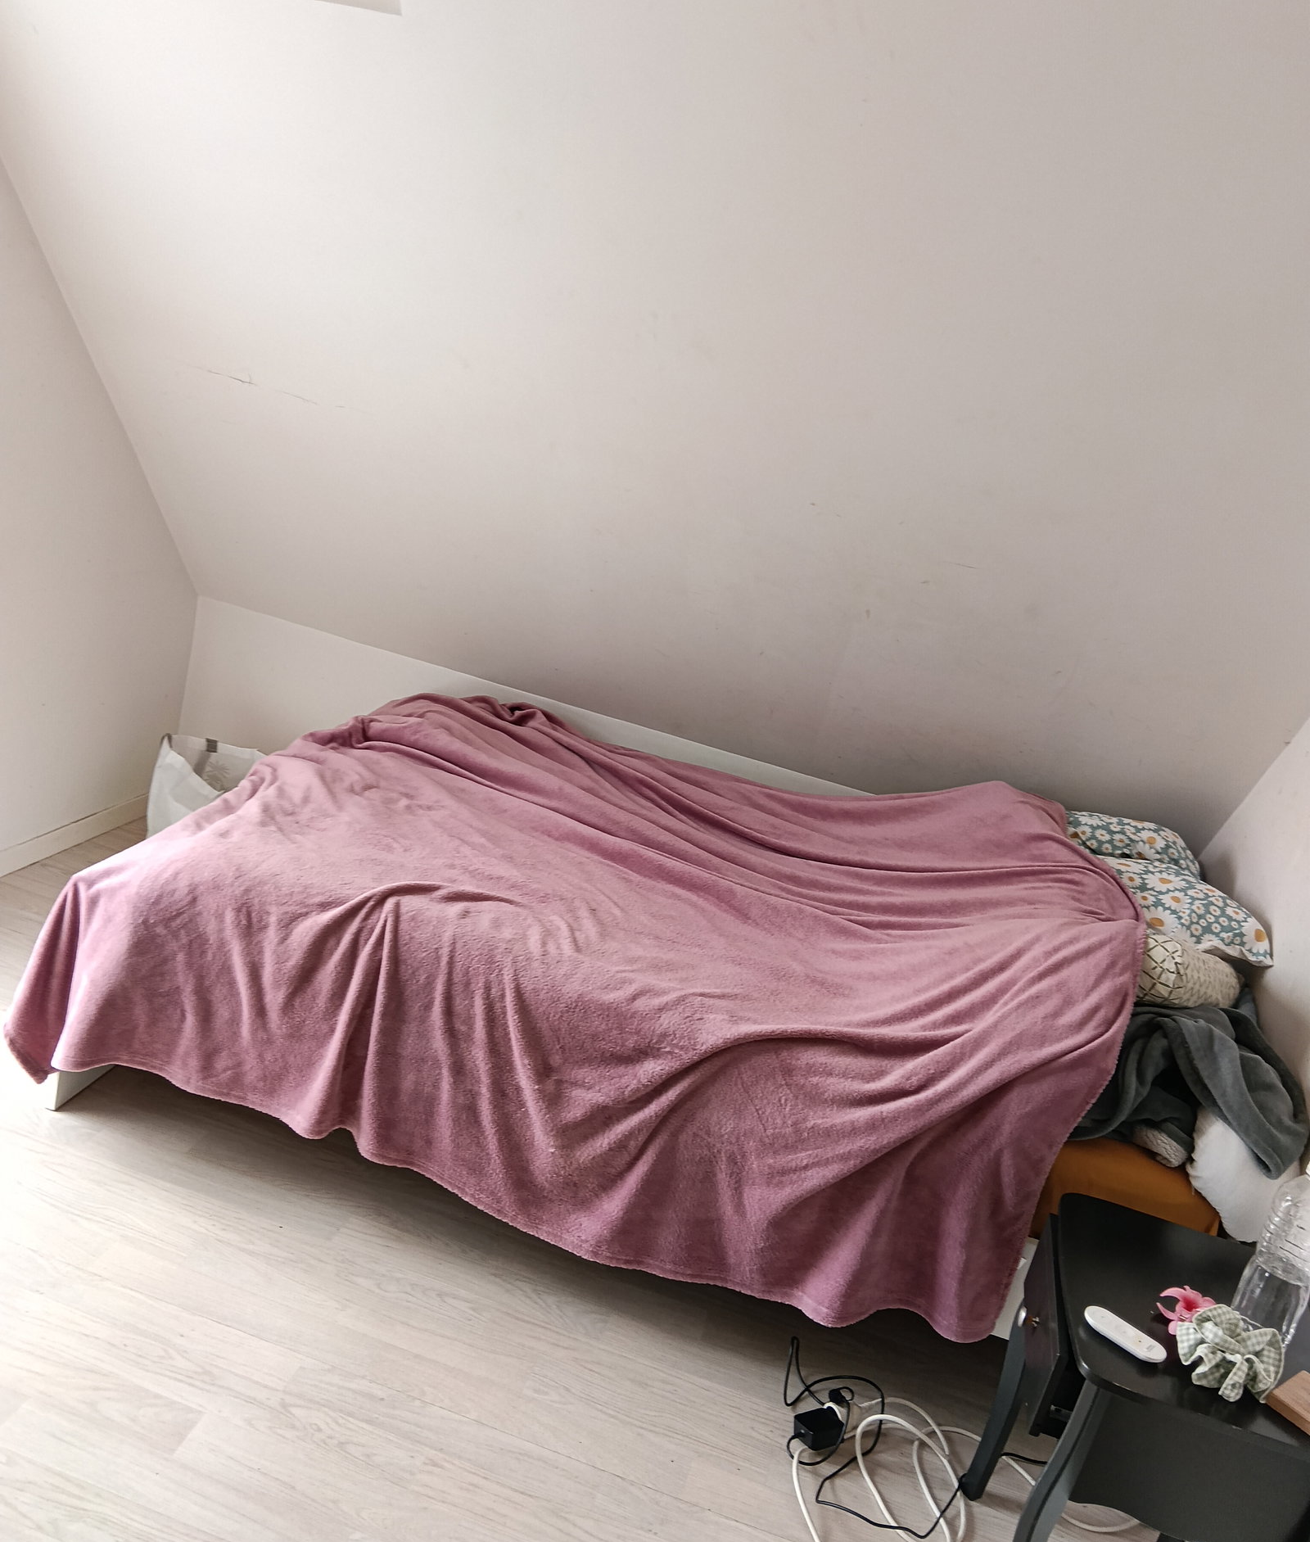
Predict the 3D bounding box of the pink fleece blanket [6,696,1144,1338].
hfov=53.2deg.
[{"bbox_3d":[0.002,0.329,2.866,2.090,0.730,1.530,16,15,8],"label":"pink fleece blanket"}]

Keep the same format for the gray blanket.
[{"bbox_3d":[0.923,0.528,2.368,0.375,0.290,0.500,16,15,8],"label":"gray blanket"}]

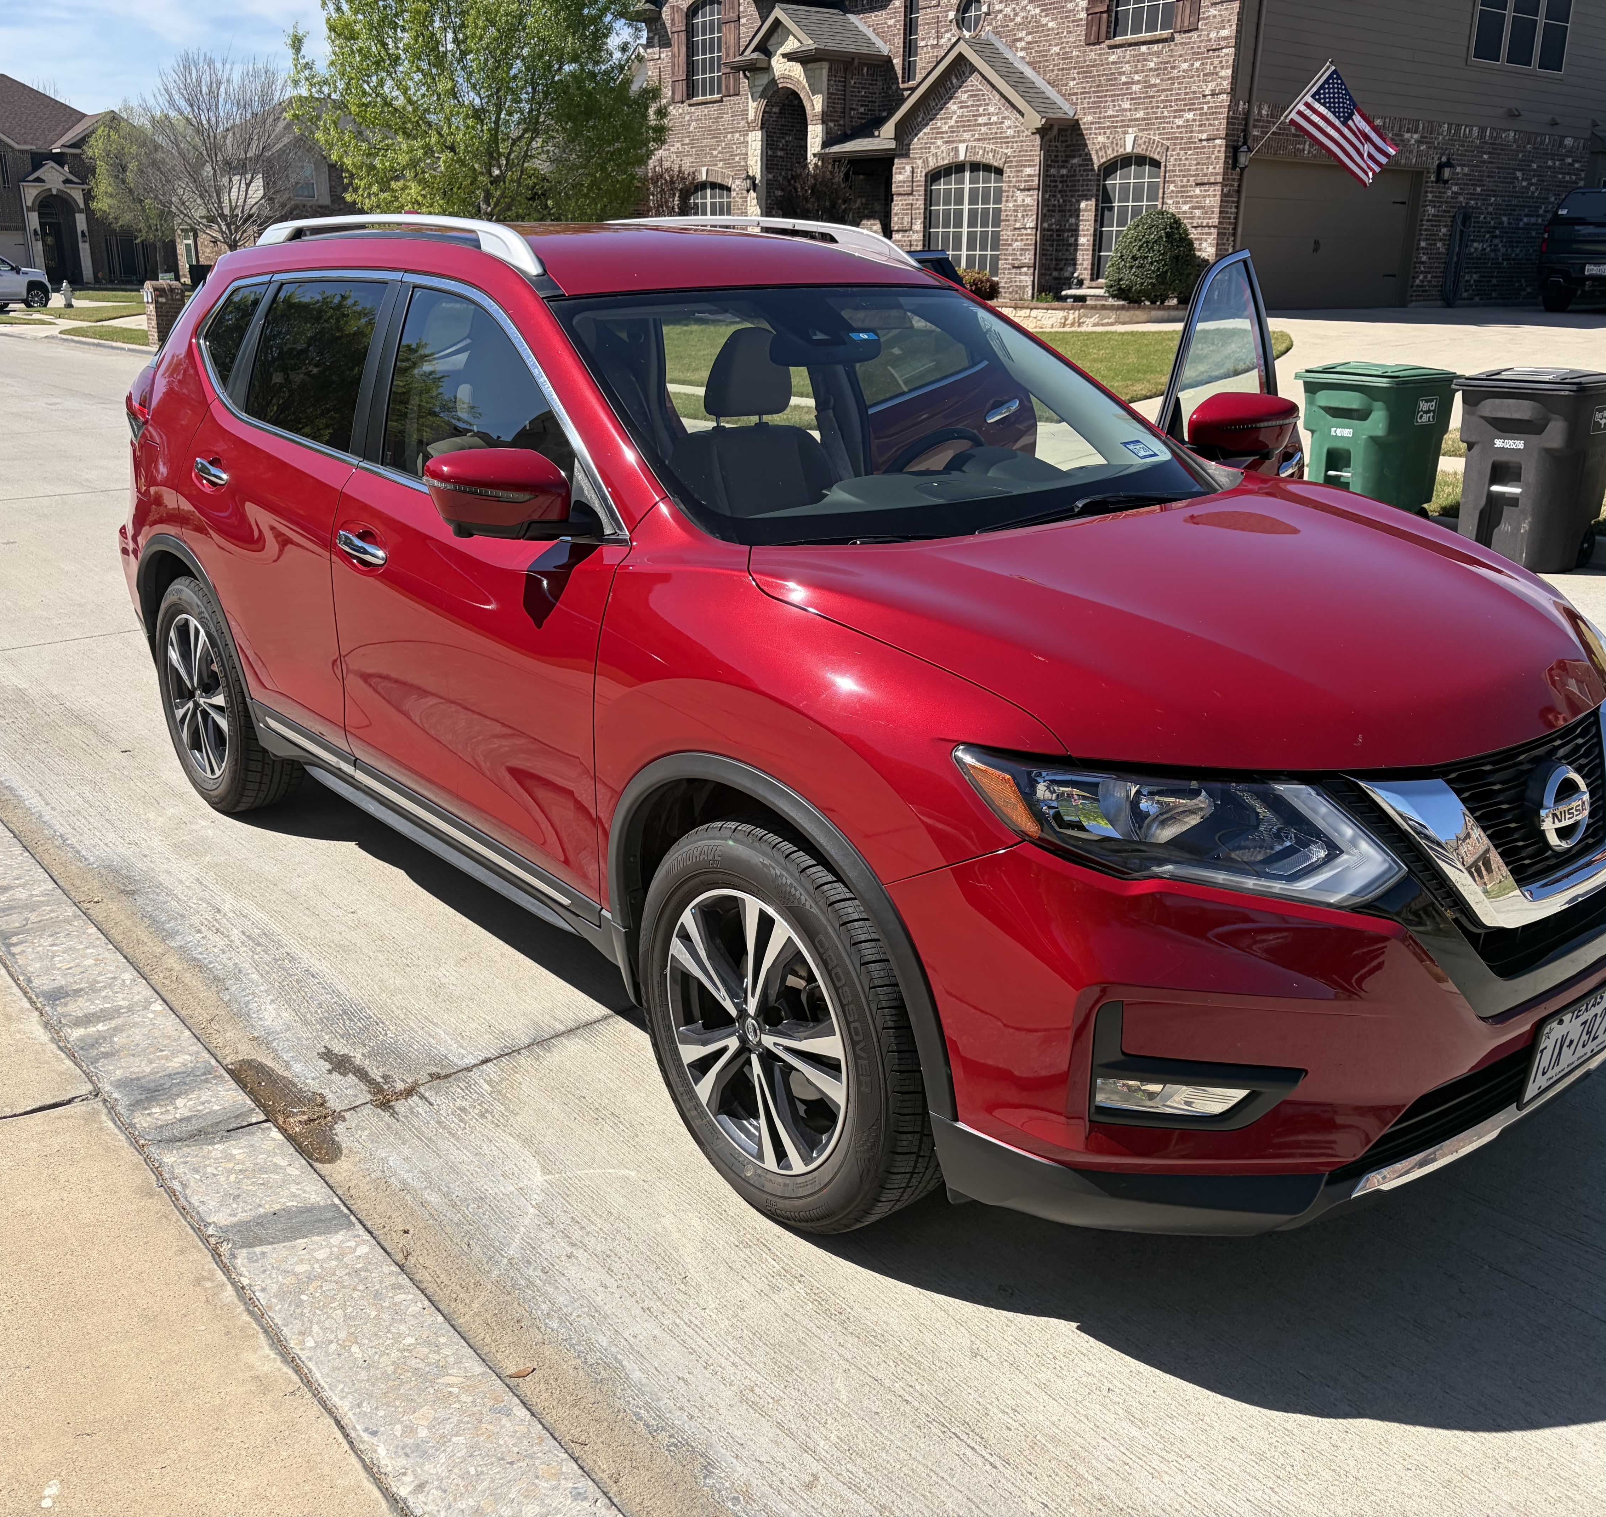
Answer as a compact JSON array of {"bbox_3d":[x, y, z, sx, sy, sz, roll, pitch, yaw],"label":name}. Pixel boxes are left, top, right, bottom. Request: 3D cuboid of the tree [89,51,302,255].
[{"bbox_3d":[-18.088,-17.496,45.591,5.980,6.850,5.680,-6,19,-20],"label":"tree"}]

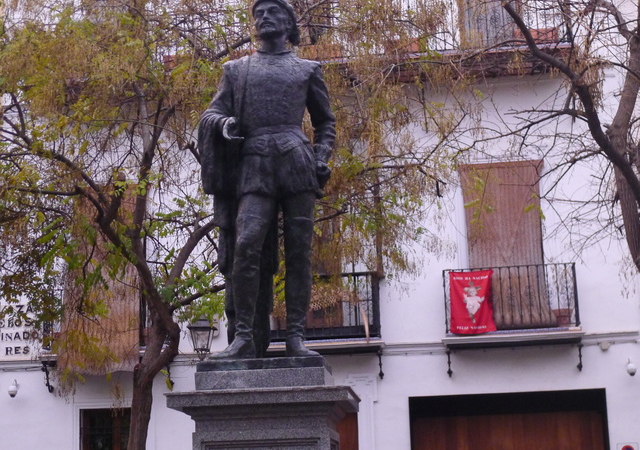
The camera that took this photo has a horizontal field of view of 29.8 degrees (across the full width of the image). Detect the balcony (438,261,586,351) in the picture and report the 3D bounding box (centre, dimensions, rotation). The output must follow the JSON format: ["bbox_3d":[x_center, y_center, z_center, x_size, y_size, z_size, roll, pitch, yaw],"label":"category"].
[{"bbox_3d":[2.993,1.256,18.637,2.090,1.240,0.500,-3,-11,6],"label":"balcony"}]

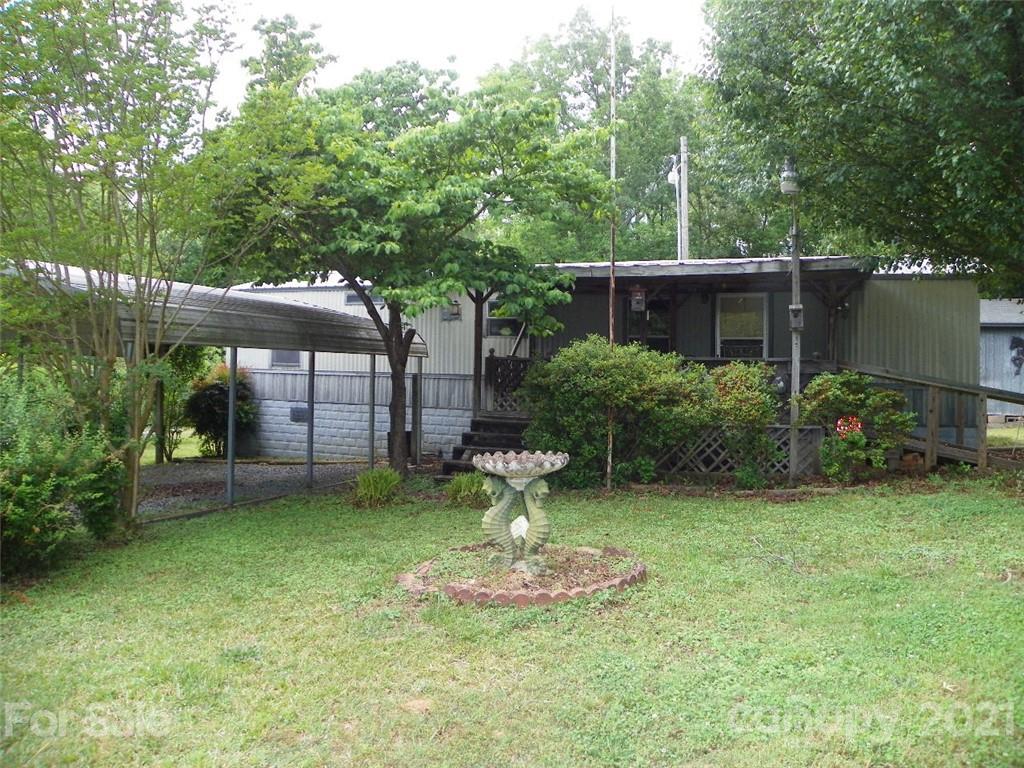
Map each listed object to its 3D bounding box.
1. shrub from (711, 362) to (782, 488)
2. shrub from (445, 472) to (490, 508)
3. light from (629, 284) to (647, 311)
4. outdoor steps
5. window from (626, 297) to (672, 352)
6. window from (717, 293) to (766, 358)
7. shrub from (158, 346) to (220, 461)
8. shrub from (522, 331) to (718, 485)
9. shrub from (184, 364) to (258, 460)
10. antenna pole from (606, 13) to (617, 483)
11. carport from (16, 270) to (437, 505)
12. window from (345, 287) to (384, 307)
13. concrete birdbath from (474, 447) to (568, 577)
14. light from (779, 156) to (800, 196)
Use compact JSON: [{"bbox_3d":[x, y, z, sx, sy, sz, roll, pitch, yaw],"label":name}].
[{"bbox_3d":[2.973,0.513,9.750,0.850,1.530,0.850,1,1,23],"label":"shrub"},{"bbox_3d":[-0.515,1.221,8.900,0.550,0.420,0.520,0,2,0],"label":"shrub"},{"bbox_3d":[1.762,-1.201,10.800,0.240,0.380,0.220,1,1,23],"label":"light"},{"bbox_3d":[-0.312,1.000,11.790,1.250,0.820,1.500,1,2,21],"label":"outdoor steps"},{"bbox_3d":[2.288,-0.890,12.800,0.800,1.100,0.100,1,1,23],"label":"window"},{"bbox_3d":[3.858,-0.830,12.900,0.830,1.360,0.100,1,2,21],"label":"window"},{"bbox_3d":[-6.793,0.411,16.200,1.200,2.400,1.150,1,1,23],"label":"shrub"},{"bbox_3d":[1.399,0.348,10.100,2.300,1.870,1.700,1,1,23],"label":"shrub"},{"bbox_3d":[-5.855,0.554,15.500,1.480,1.870,1.400,0,2,-21],"label":"shrub"},{"bbox_3d":[1.249,-1.672,9.707,0.060,6.045,0.060,0,1,0],"label":"antenna pole"},{"bbox_3d":[-5.302,-0.145,11.652,5.900,3.000,6.400,1,1,22],"label":"carport"},{"bbox_3d":[-2.976,-1.749,15.550,0.960,0.360,0.100,1,2,21],"label":"window"},{"bbox_3d":[0.058,0.867,5.250,0.650,0.790,0.650,0,2,0],"label":"concrete birdbath"},{"bbox_3d":[3.549,-2.657,9.800,0.250,0.480,0.280,1,2,21],"label":"light"}]

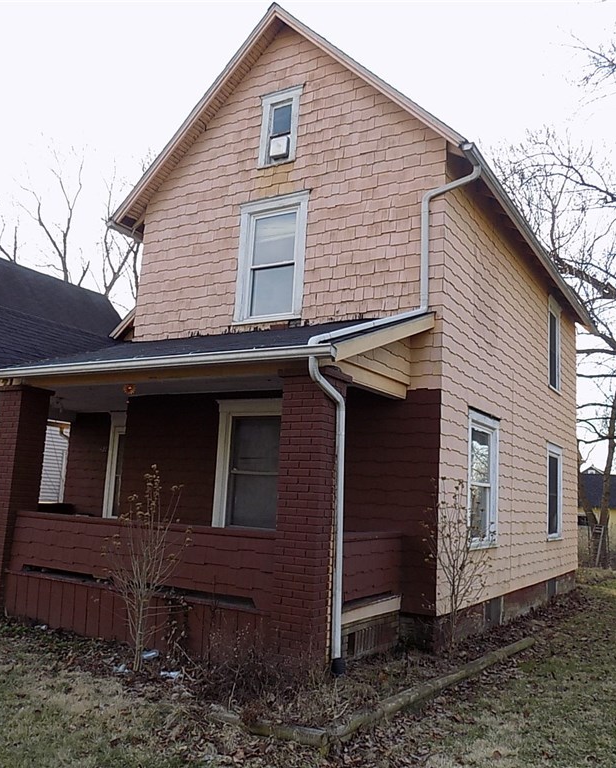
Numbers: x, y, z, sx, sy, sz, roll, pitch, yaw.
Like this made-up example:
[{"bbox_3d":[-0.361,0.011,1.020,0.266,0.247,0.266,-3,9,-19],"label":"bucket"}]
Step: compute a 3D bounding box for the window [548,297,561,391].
[{"bbox_3d":[4.652,-0.732,12.899,0.128,1.753,1.034,-3,-11,31],"label":"window"}]

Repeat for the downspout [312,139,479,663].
[{"bbox_3d":[0.911,-0.169,6.475,0.788,5.368,2.334,-3,-11,31],"label":"downspout"}]

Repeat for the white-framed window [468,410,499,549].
[{"bbox_3d":[2.222,1.227,8.702,0.128,1.714,1.202,-3,-11,31],"label":"white-framed window"}]

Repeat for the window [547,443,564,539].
[{"bbox_3d":[4.427,1.950,12.280,0.128,1.709,1.143,-3,-11,31],"label":"window"}]

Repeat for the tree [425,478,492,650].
[{"bbox_3d":[1.553,1.872,7.024,0.729,1.714,0.729,-3,-11,31],"label":"tree"}]

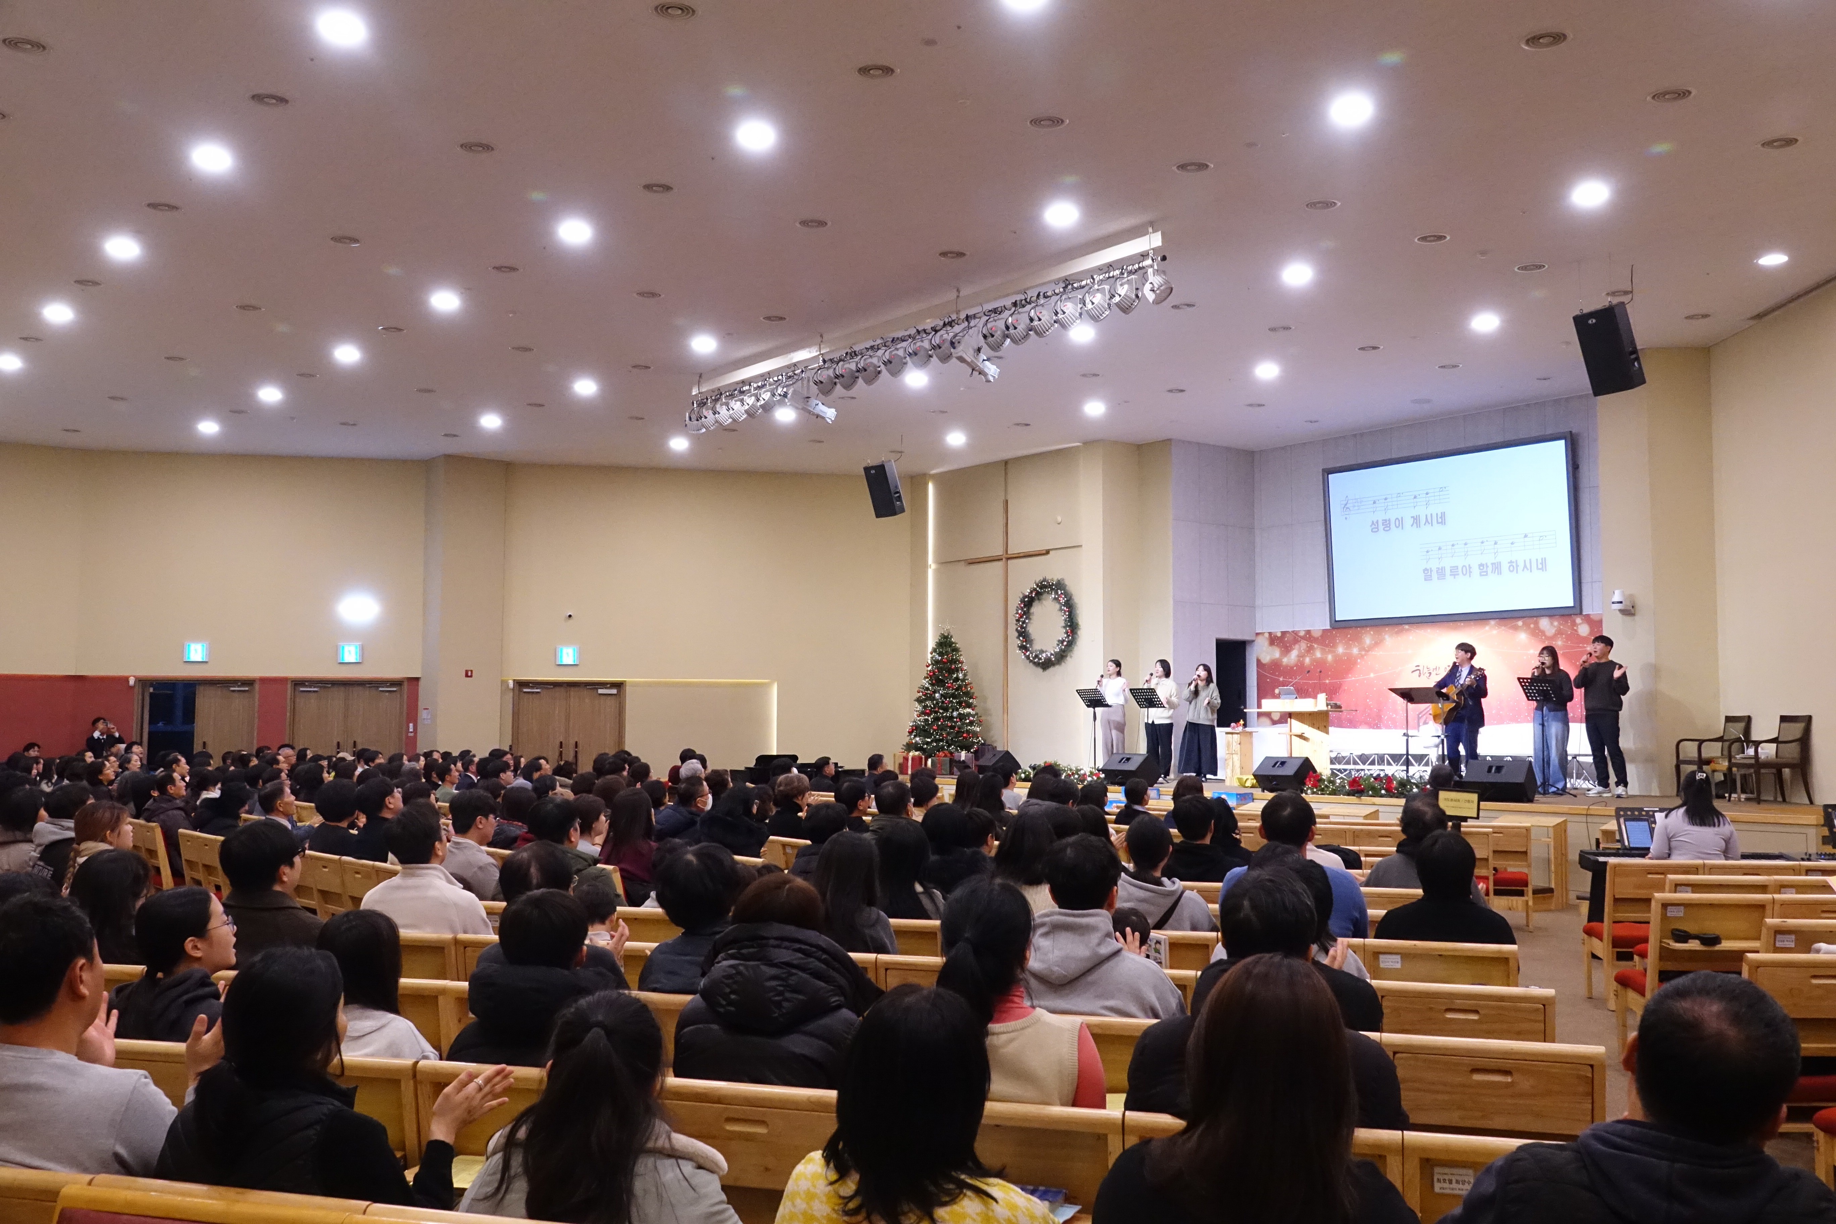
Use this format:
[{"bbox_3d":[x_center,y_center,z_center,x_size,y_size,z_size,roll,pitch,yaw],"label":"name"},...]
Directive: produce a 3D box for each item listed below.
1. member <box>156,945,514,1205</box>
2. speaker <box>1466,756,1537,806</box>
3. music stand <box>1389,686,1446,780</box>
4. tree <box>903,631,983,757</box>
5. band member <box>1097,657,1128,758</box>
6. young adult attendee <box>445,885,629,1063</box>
[{"bbox_3d":[-1.154,1.302,3.317,0.660,1.229,0.740,-1,-4,20],"label":"member"},{"bbox_3d":[5.653,1.653,15.435,0.670,0.390,0.390,-3,-6,40],"label":"speaker"},{"bbox_3d":[5.944,1.484,18.541,0.460,1.217,0.600,4,-6,-44],"label":"music stand"},{"bbox_3d":[0.397,1.430,24.783,1.250,2.200,1.250,0,-4,0],"label":"tree"},{"bbox_3d":[2.657,1.477,21.562,0.460,1.640,0.360,-4,-6,45],"label":"band member"},{"bbox_3d":[-0.944,1.364,4.343,0.500,1.239,0.740,-1,-4,17],"label":"young adult attendee"}]

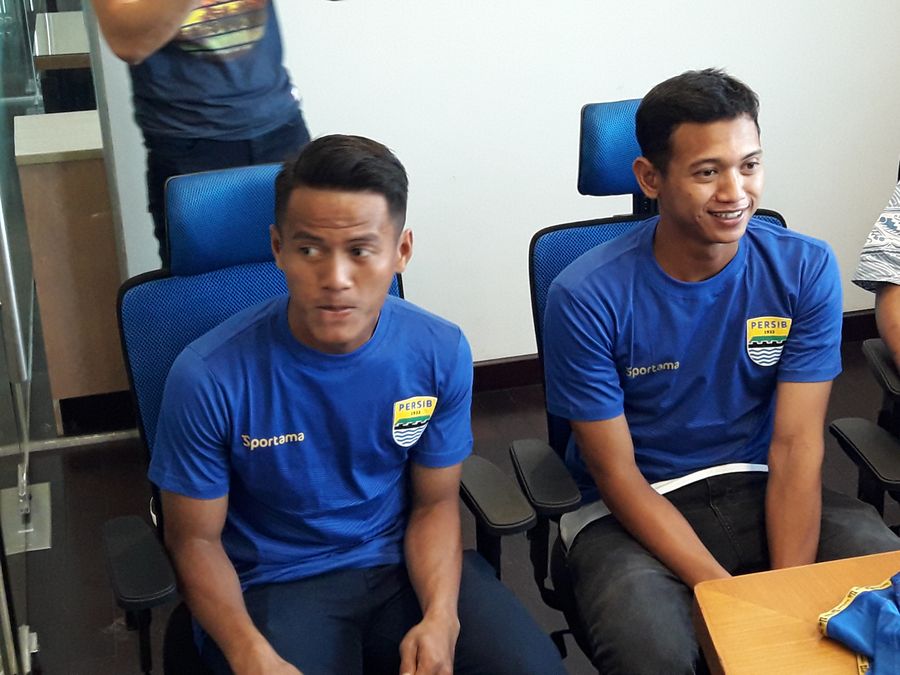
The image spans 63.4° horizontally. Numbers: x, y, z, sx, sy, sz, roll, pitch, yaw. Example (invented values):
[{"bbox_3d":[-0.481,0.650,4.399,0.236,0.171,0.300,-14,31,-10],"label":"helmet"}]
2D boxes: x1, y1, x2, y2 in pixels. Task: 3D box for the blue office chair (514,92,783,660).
[{"bbox_3d":[0.433,0.230,1.277,0.670,1.240,0.670,-3,17,-5],"label":"blue office chair"}]

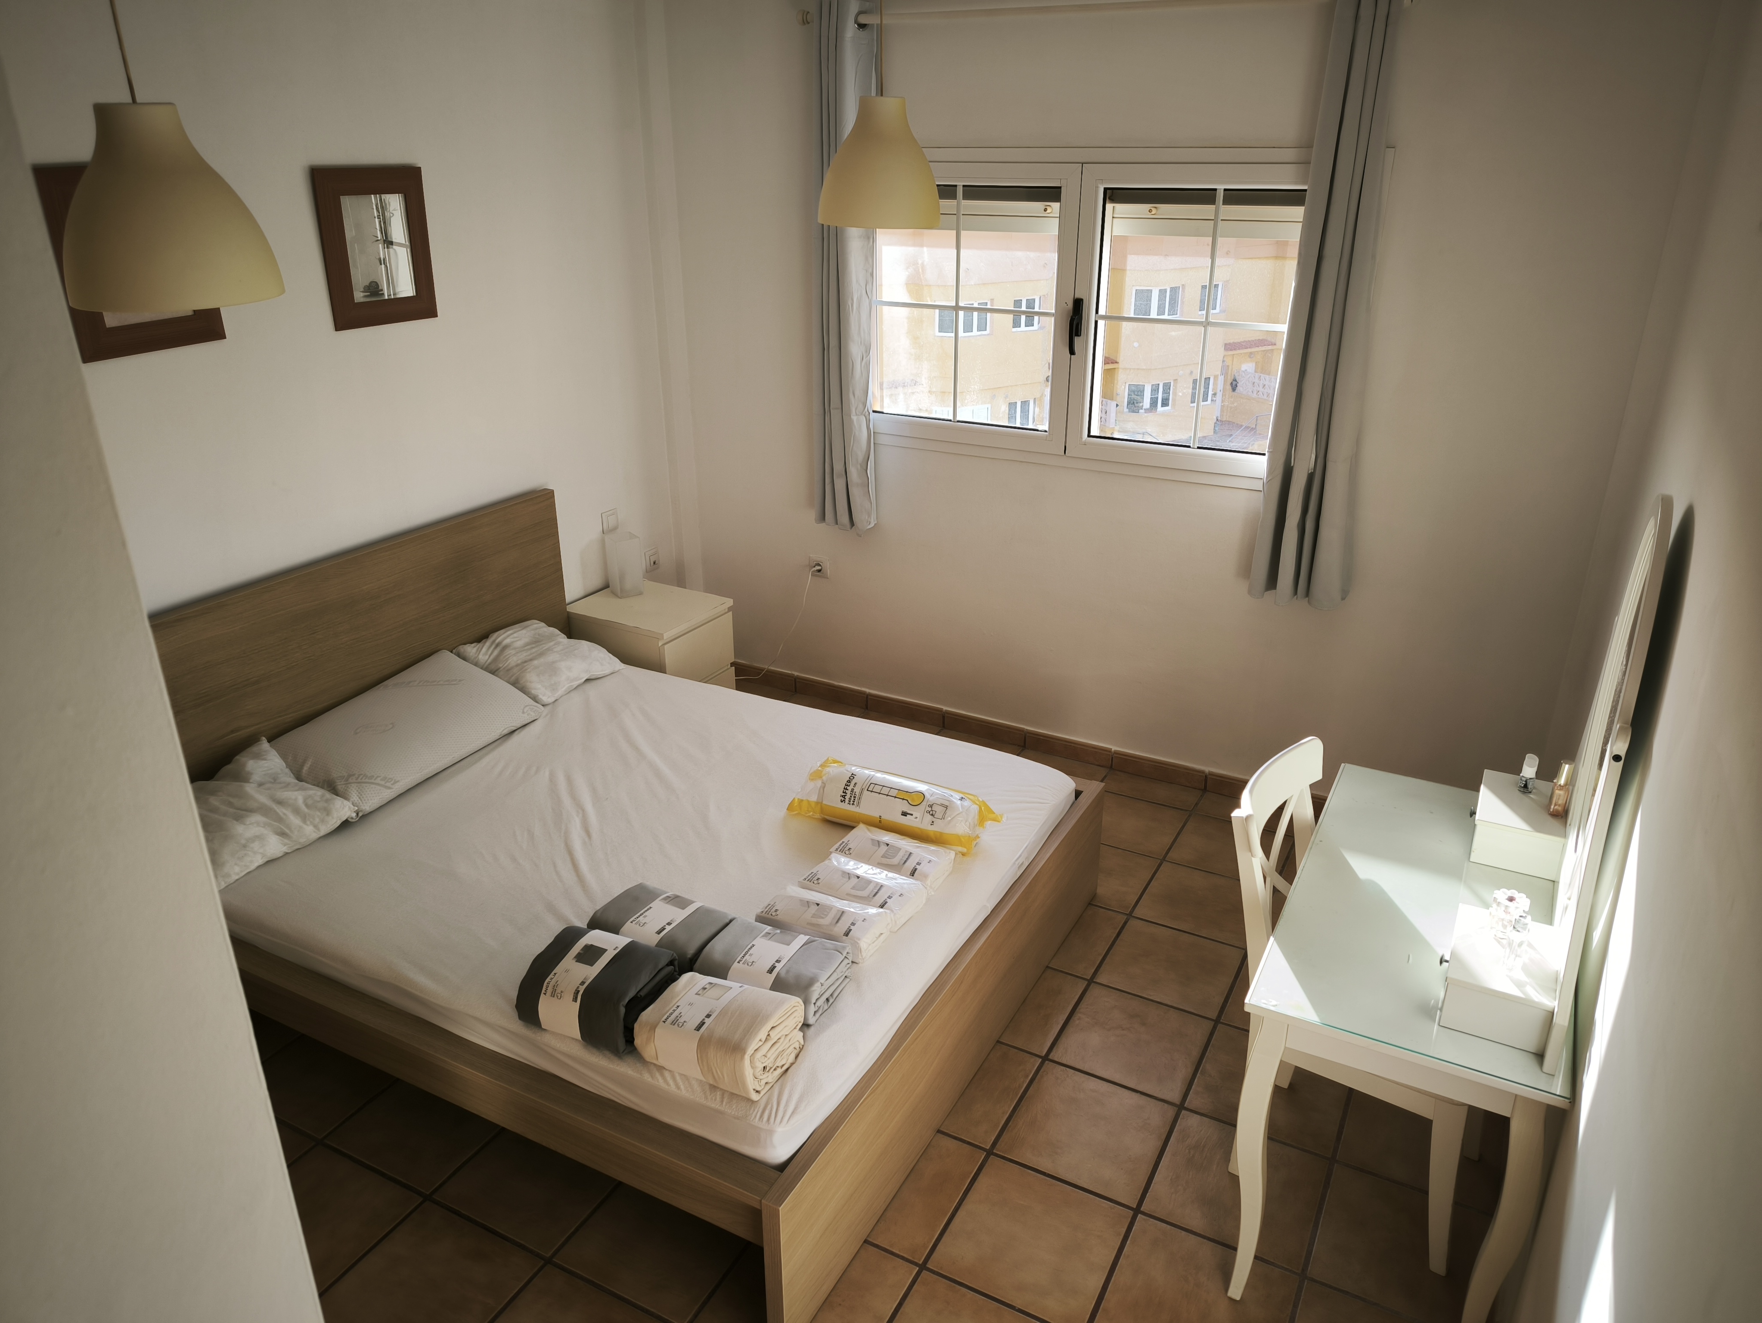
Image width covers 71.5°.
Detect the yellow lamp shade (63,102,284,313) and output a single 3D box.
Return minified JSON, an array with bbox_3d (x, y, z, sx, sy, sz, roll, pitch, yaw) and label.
[{"bbox_3d":[-1.014,-0.643,1.720,0.280,0.262,0.280,12,26,26],"label":"yellow lamp shade"}]

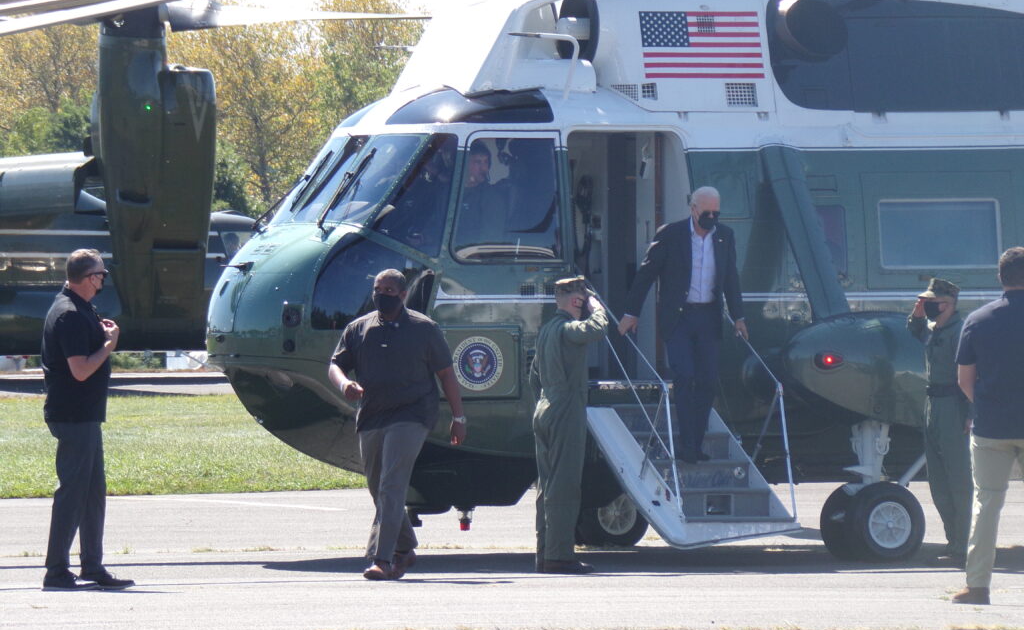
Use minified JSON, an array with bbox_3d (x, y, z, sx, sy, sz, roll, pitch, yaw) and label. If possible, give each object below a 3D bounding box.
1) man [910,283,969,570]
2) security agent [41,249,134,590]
[{"bbox_3d":[2.678,0.655,43.000,0.430,1.780,0.560,0,0,-24],"label":"man"},{"bbox_3d":[-2.344,0.577,37.900,0.540,1.860,0.520,0,0,-12],"label":"security agent"}]

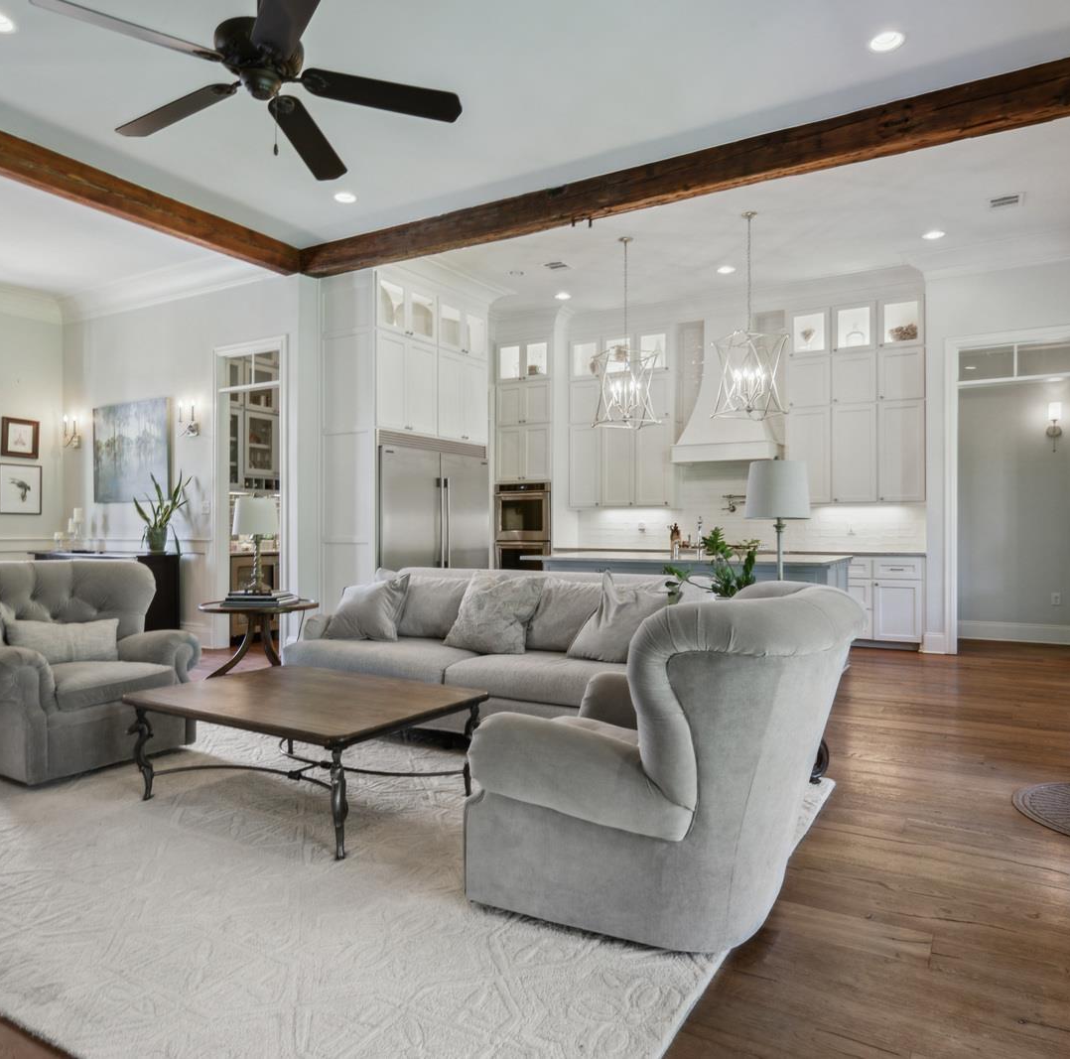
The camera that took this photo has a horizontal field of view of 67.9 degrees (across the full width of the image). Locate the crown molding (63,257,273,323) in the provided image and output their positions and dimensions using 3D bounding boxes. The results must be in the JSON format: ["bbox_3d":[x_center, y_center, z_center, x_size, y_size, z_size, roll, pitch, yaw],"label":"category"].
[{"bbox_3d":[-3.832,-2.413,7.939,3.390,0.237,0.153,0,0,30],"label":"crown molding"}]

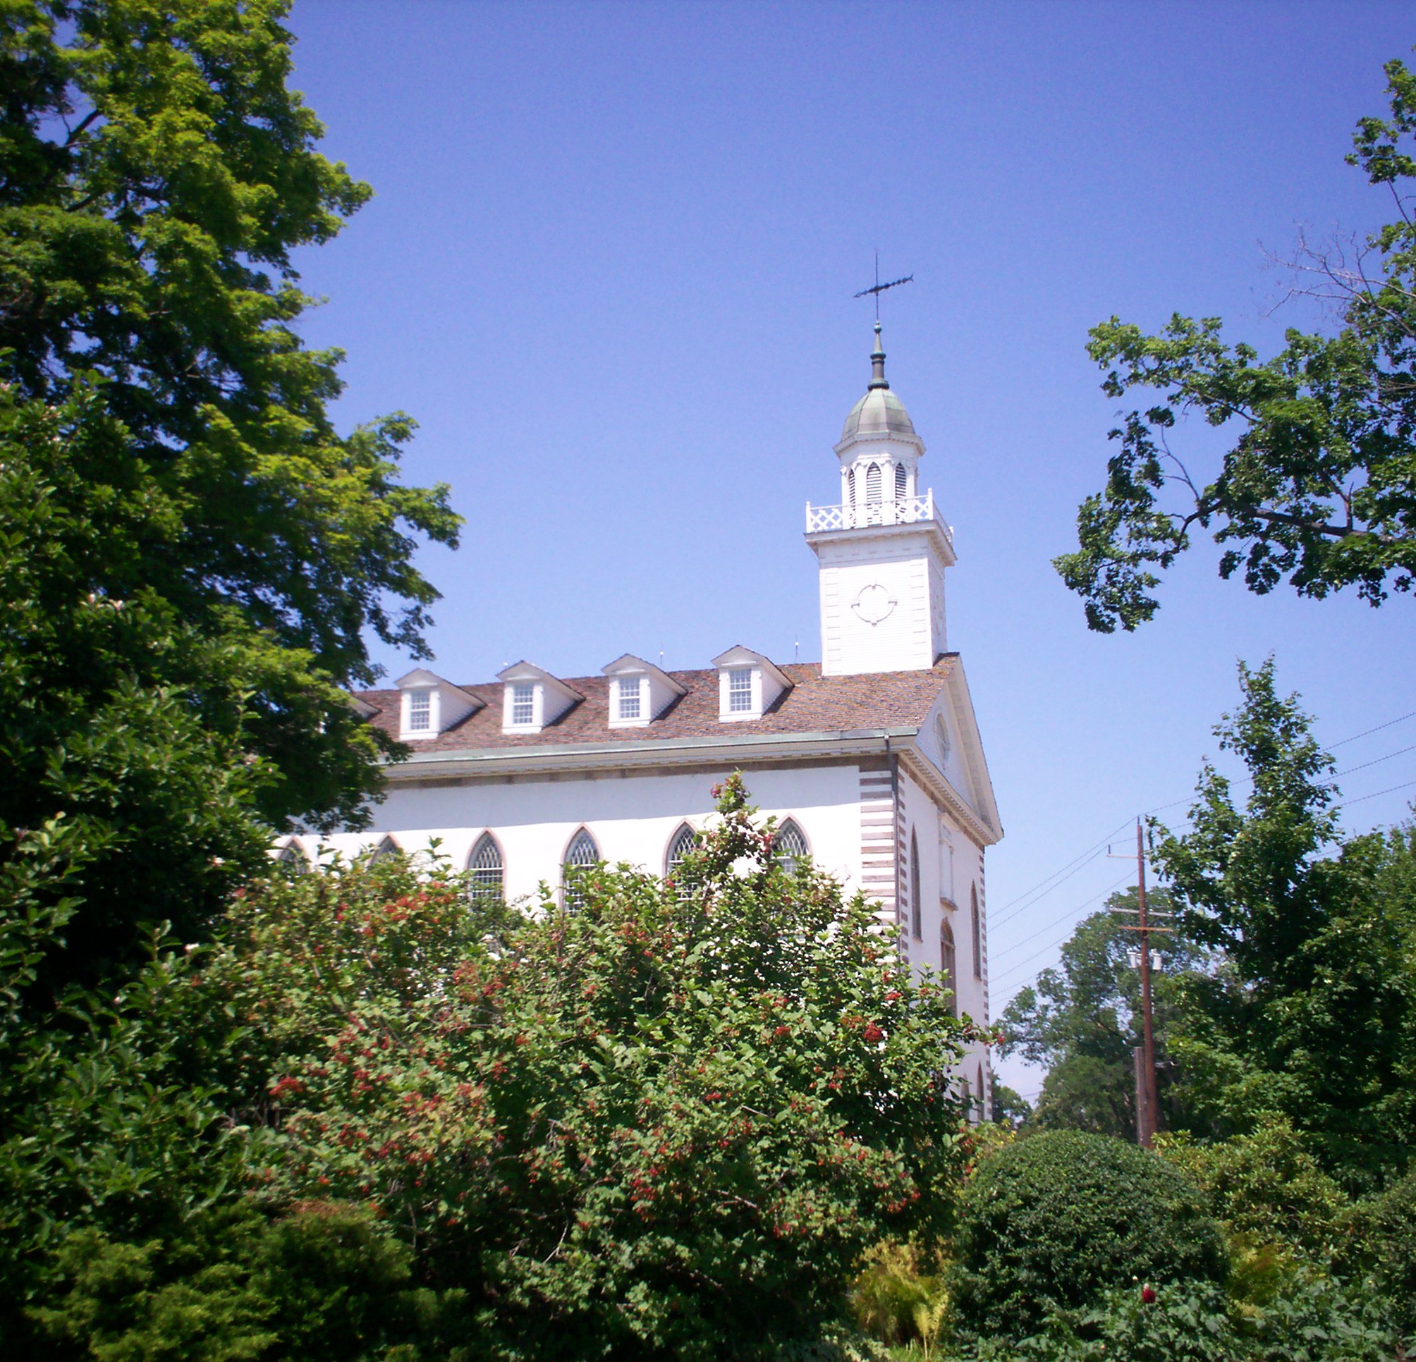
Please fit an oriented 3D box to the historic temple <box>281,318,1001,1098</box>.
[{"bbox_3d":[-3.083,2.714,70.975,25.480,32.350,19.180,-4,-15,16],"label":"historic temple"}]

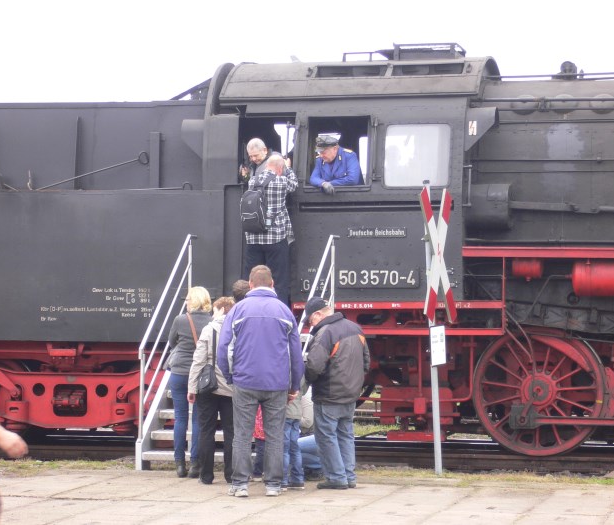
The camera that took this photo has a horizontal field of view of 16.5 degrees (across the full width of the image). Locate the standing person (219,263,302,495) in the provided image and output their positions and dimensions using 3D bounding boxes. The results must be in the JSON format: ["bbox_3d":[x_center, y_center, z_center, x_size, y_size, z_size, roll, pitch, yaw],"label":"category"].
[{"bbox_3d":[-0.375,0.945,17.100,0.660,1.820,0.400,1,-1,3],"label":"standing person"}]

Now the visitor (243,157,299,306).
[{"bbox_3d":[-0.375,-0.180,21.200,0.480,1.790,0.430,0,-1,29],"label":"visitor"}]

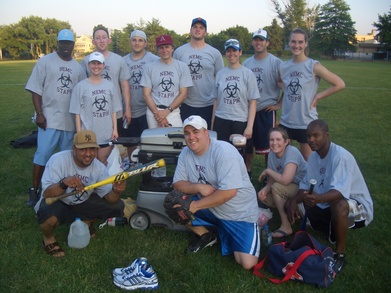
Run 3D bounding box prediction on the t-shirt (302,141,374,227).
[{"bbox_3d":[1.096,0.293,3.095,0.420,0.630,0.490,-13,18,-44],"label":"t-shirt"}]

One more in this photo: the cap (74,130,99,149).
[{"bbox_3d":[-0.866,-0.056,3.170,0.180,0.140,0.265,-8,15,-32],"label":"cap"}]

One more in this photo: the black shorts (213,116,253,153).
[{"bbox_3d":[0.372,-0.127,3.870,0.400,0.400,0.280,-1,13,-3],"label":"black shorts"}]

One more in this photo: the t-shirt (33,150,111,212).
[{"bbox_3d":[-1.031,0.287,3.340,0.590,0.490,0.390,-6,14,-24],"label":"t-shirt"}]

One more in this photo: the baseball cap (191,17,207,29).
[{"bbox_3d":[0.038,-1.366,4.320,0.180,0.145,0.260,0,5,0],"label":"baseball cap"}]

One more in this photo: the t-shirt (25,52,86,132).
[{"bbox_3d":[-1.396,-0.555,3.981,0.620,0.800,0.380,-5,14,-19],"label":"t-shirt"}]

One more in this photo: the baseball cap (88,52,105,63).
[{"bbox_3d":[-0.929,-0.835,3.720,0.170,0.140,0.255,-3,13,-13],"label":"baseball cap"}]

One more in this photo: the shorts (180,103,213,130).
[{"bbox_3d":[0.022,-0.255,4.405,0.430,0.500,0.300,1,13,4],"label":"shorts"}]

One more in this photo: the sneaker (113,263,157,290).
[{"bbox_3d":[-0.408,0.890,2.709,0.300,0.135,0.112,2,13,8],"label":"sneaker"}]

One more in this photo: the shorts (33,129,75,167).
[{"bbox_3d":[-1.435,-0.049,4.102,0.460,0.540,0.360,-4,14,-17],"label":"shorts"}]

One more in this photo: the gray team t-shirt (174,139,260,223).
[{"bbox_3d":[0.150,0.237,2.959,0.520,0.620,0.440,12,17,42],"label":"gray team t-shirt"}]

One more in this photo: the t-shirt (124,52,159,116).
[{"bbox_3d":[-0.633,-0.698,4.512,0.540,0.740,0.310,0,13,0],"label":"t-shirt"}]

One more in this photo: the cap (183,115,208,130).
[{"bbox_3d":[0.000,-0.171,2.793,0.178,0.125,0.255,5,14,19],"label":"cap"}]

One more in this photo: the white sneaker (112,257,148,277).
[{"bbox_3d":[-0.455,0.856,2.879,0.300,0.125,0.110,-3,14,-14],"label":"white sneaker"}]

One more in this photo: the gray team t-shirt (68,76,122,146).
[{"bbox_3d":[-0.980,-0.340,3.883,0.505,0.640,0.280,-3,13,-14],"label":"gray team t-shirt"}]

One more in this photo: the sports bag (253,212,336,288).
[{"bbox_3d":[0.765,0.795,2.865,0.480,0.255,0.280,8,15,29],"label":"sports bag"}]

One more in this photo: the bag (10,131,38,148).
[{"bbox_3d":[-2.846,-0.121,6.758,0.580,0.220,0.360,0,13,0],"label":"bag"}]

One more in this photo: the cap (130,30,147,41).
[{"bbox_3d":[-0.597,-1.153,4.137,0.175,0.130,0.260,0,13,-2],"label":"cap"}]

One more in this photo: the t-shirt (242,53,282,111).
[{"bbox_3d":[0.759,-0.731,4.480,0.500,0.660,0.290,5,14,21],"label":"t-shirt"}]

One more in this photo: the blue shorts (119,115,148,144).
[{"bbox_3d":[-0.678,-0.226,4.625,0.430,0.480,0.310,0,13,0],"label":"blue shorts"}]

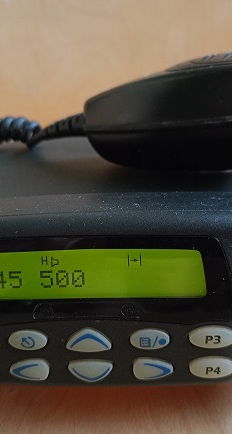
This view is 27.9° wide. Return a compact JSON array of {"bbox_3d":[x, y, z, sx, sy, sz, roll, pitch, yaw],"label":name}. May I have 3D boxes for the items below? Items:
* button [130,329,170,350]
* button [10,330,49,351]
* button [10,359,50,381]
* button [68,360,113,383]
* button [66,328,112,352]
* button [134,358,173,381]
[{"bbox_3d":[0.011,0.039,0.147,0.013,0.007,0.003,-1,20,2],"label":"button"},{"bbox_3d":[-0.028,0.039,0.151,0.013,0.007,0.003,-1,21,2],"label":"button"},{"bbox_3d":[-0.028,0.050,0.154,0.013,0.007,0.003,-1,20,2],"label":"button"},{"bbox_3d":[-0.008,0.051,0.153,0.015,0.007,0.003,-1,20,2],"label":"button"},{"bbox_3d":[-0.009,0.039,0.151,0.015,0.008,0.003,-1,21,2],"label":"button"},{"bbox_3d":[0.012,0.050,0.154,0.013,0.008,0.003,-1,21,2],"label":"button"}]

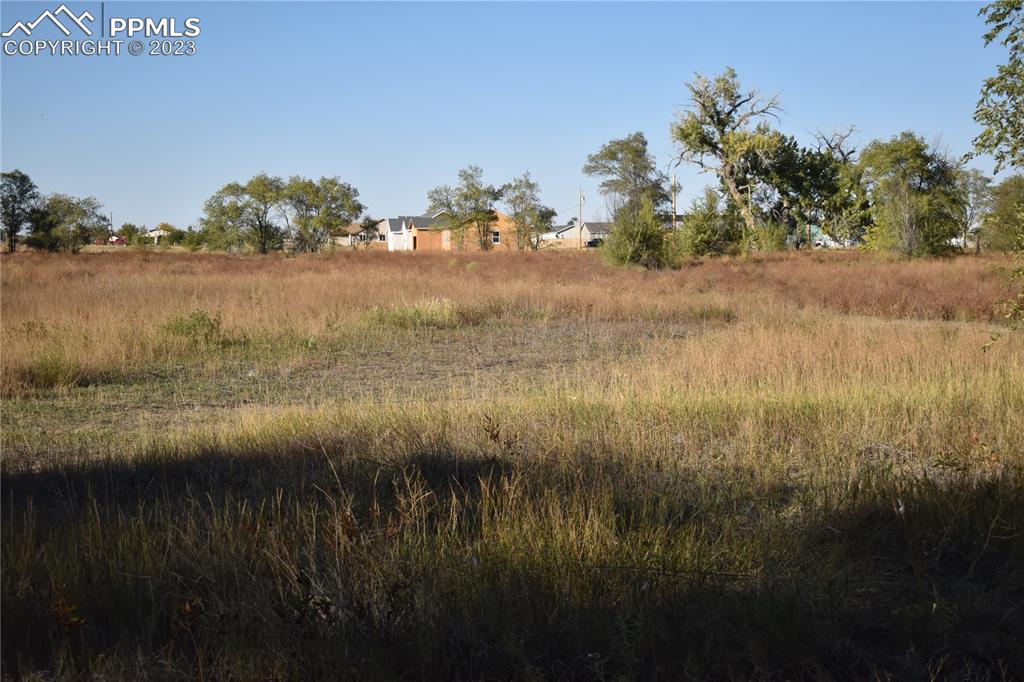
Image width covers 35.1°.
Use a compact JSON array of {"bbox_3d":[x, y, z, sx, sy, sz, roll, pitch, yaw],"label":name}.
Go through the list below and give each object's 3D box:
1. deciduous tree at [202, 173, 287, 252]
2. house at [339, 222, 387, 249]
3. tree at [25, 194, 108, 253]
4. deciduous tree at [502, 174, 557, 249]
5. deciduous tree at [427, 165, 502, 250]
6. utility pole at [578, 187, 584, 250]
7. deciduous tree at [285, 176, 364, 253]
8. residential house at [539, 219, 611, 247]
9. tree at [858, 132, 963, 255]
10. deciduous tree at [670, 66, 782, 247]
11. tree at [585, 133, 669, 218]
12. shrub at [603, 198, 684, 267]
[{"bbox_3d":[-28.880,-13.850,175.000,9.070,8.690,8.620,0,4,0],"label":"deciduous tree"},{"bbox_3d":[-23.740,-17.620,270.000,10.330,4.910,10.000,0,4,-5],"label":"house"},{"bbox_3d":[-48.100,-12.660,175.000,9.070,6.320,8.160,0,4,0],"label":"tree"},{"bbox_3d":[2.000,-14.730,185.000,6.160,9.020,6.160,0,4,0],"label":"deciduous tree"},{"bbox_3d":[-5.420,-15.180,185.000,8.680,9.930,8.240,0,4,0],"label":"deciduous tree"},{"bbox_3d":[10.720,-18.930,250.000,0.500,9.800,0.500,0,4,0],"label":"utility pole"},{"bbox_3d":[-20.250,-13.630,175.000,8.640,8.260,8.210,0,4,0],"label":"deciduous tree"},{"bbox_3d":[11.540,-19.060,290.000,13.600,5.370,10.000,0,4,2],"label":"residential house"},{"bbox_3d":[35.070,-12.880,143.000,9.000,11.030,8.550,0,4,0],"label":"tree"},{"bbox_3d":[21.940,-18.430,165.000,11.200,18.630,10.640,0,4,0],"label":"deciduous tree"},{"bbox_3d":[9.660,-12.600,138.000,7.320,10.300,6.960,0,4,0],"label":"tree"},{"bbox_3d":[7.410,-6.100,92.000,4.540,3.970,4.310,0,4,0],"label":"shrub"}]

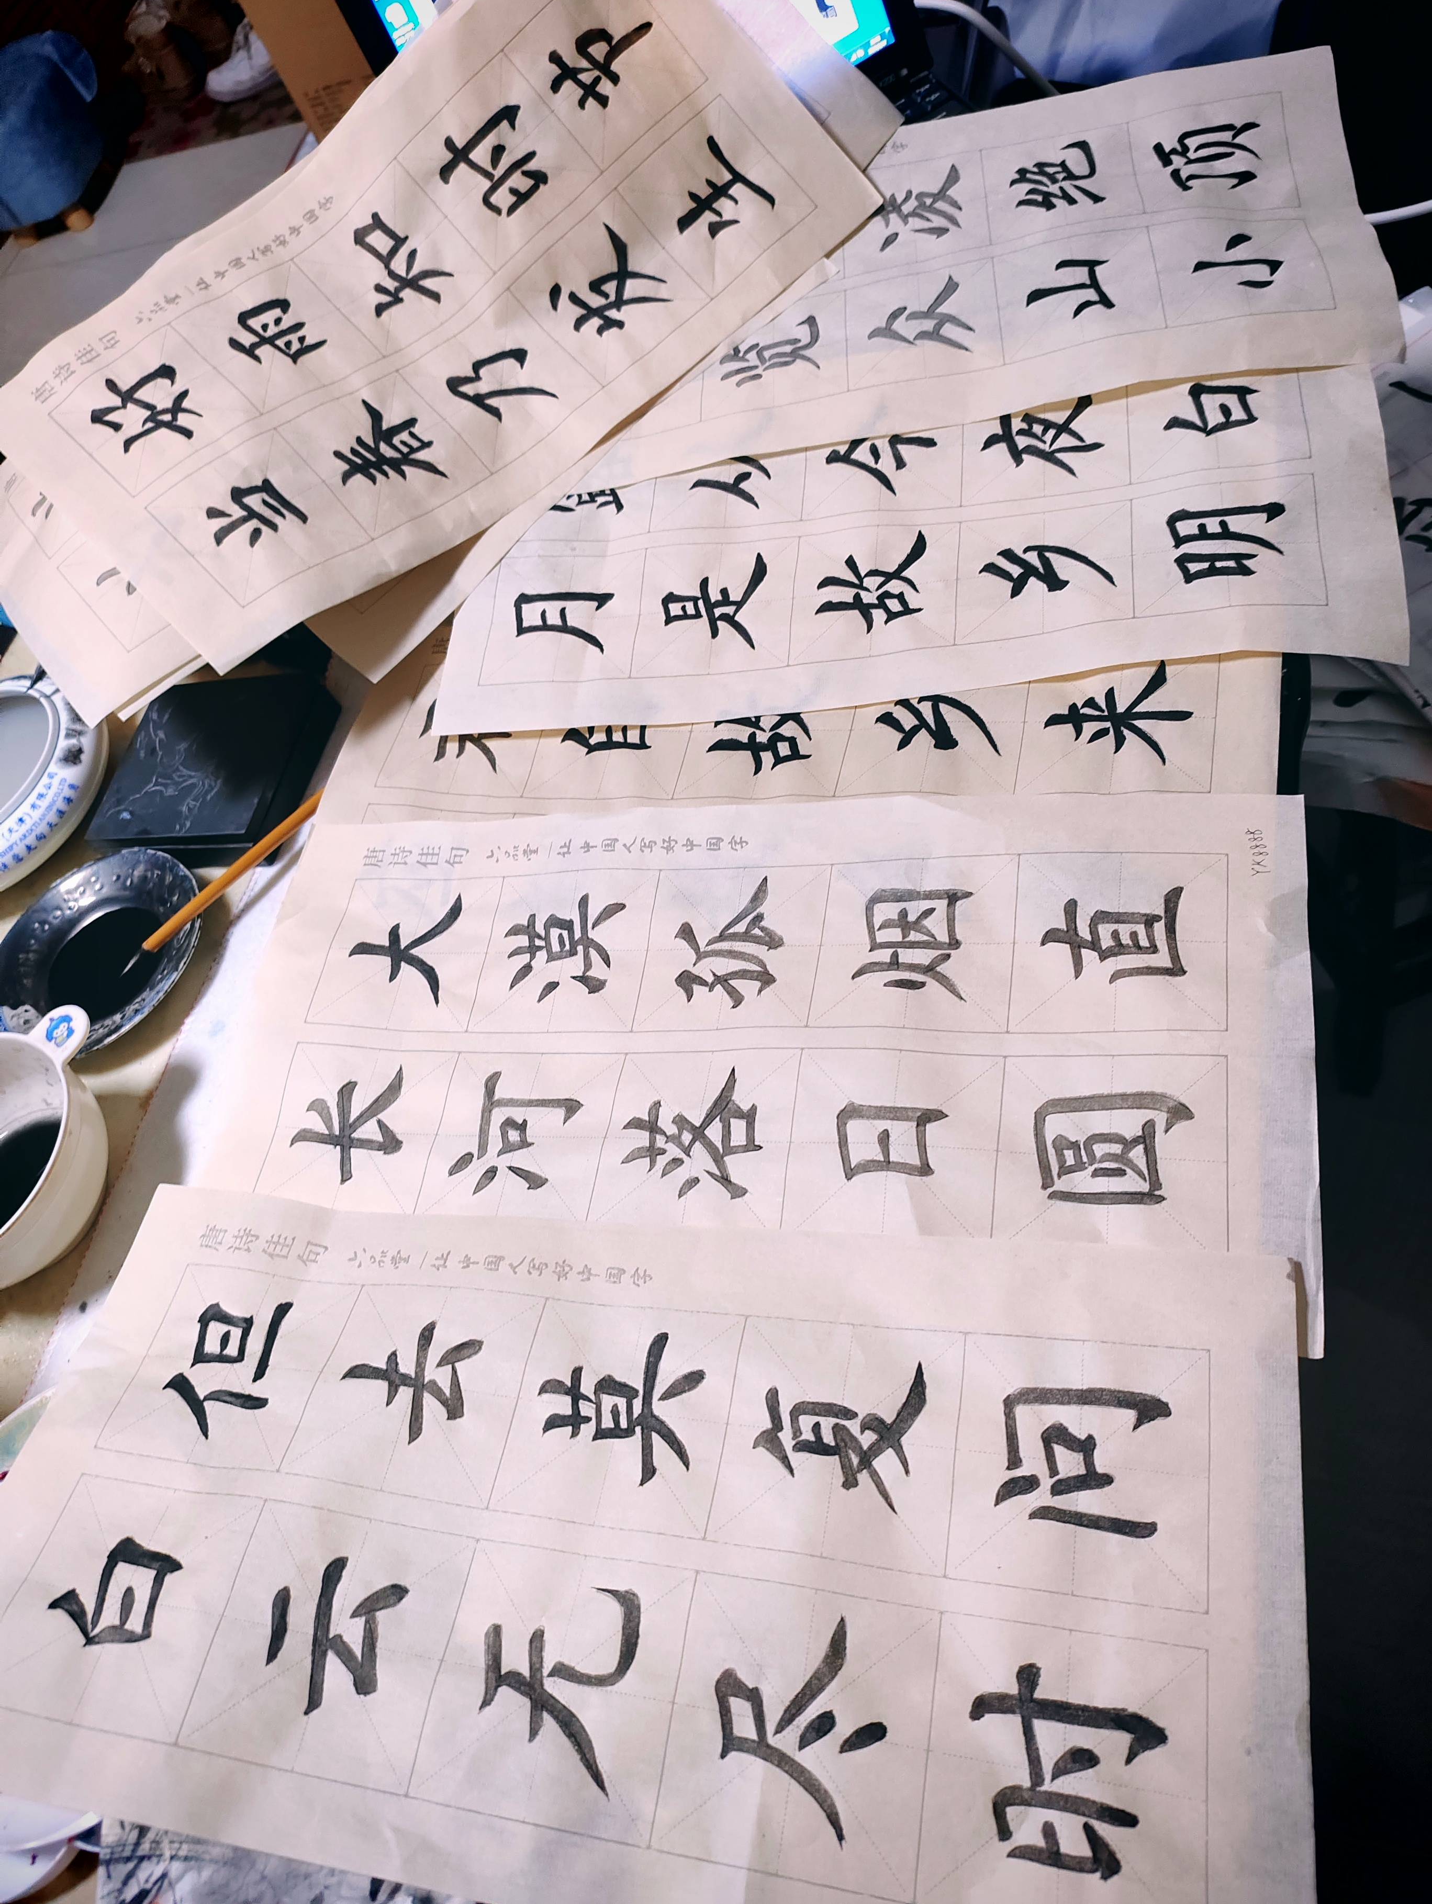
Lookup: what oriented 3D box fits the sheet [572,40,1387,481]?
[{"bbox_3d":[0.113,-0.379,0.823,0.459,0.020,0.232,-5,61,13],"label":"sheet"}]

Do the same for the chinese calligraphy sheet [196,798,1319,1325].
[{"bbox_3d":[0.003,0.034,0.625,0.459,0.014,0.232,-1,60,18],"label":"chinese calligraphy sheet"}]

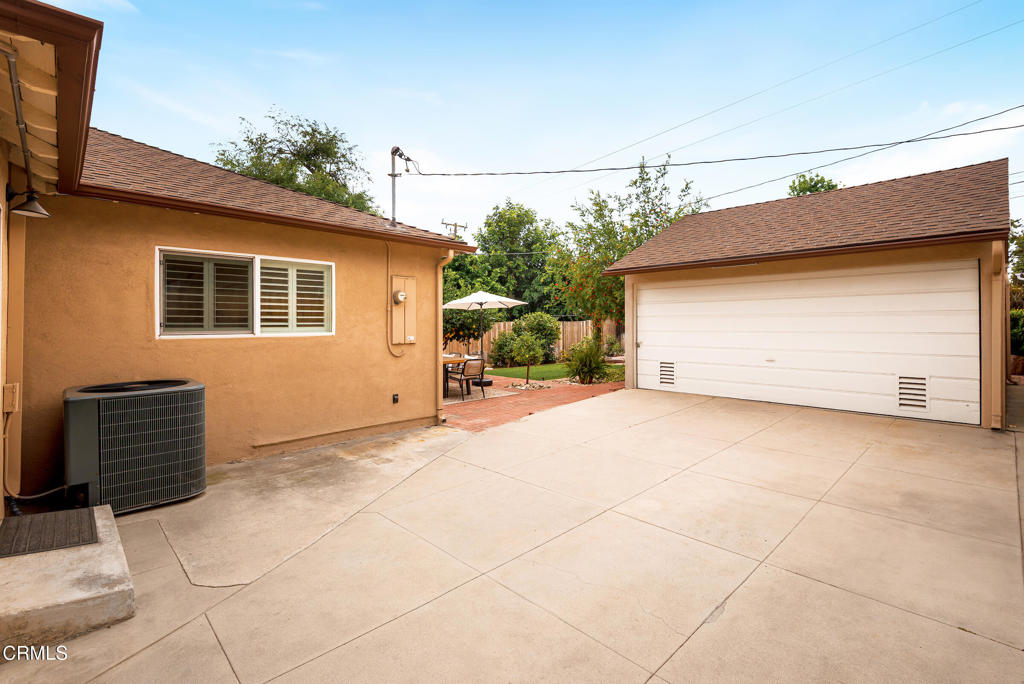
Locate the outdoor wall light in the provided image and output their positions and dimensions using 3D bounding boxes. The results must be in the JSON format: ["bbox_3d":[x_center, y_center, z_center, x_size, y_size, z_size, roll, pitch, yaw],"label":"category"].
[{"bbox_3d":[-3.397,-0.985,3.205,0.210,0.210,0.200,-2,2,-45],"label":"outdoor wall light"}]

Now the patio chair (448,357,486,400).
[{"bbox_3d":[-0.926,0.723,9.067,0.570,0.780,0.600,-2,2,-45],"label":"patio chair"}]

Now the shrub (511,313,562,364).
[{"bbox_3d":[0.931,-0.142,17.300,1.824,1.957,1.824,0,2,0],"label":"shrub"}]

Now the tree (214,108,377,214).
[{"bbox_3d":[-8.084,-3.921,17.000,6.351,9.596,6.351,0,2,0],"label":"tree"}]

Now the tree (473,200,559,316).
[{"bbox_3d":[0.152,-2.636,19.731,4.000,6.900,4.000,0,2,0],"label":"tree"}]

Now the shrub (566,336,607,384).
[{"bbox_3d":[1.844,0.431,11.118,1.000,1.140,1.000,0,2,9],"label":"shrub"}]

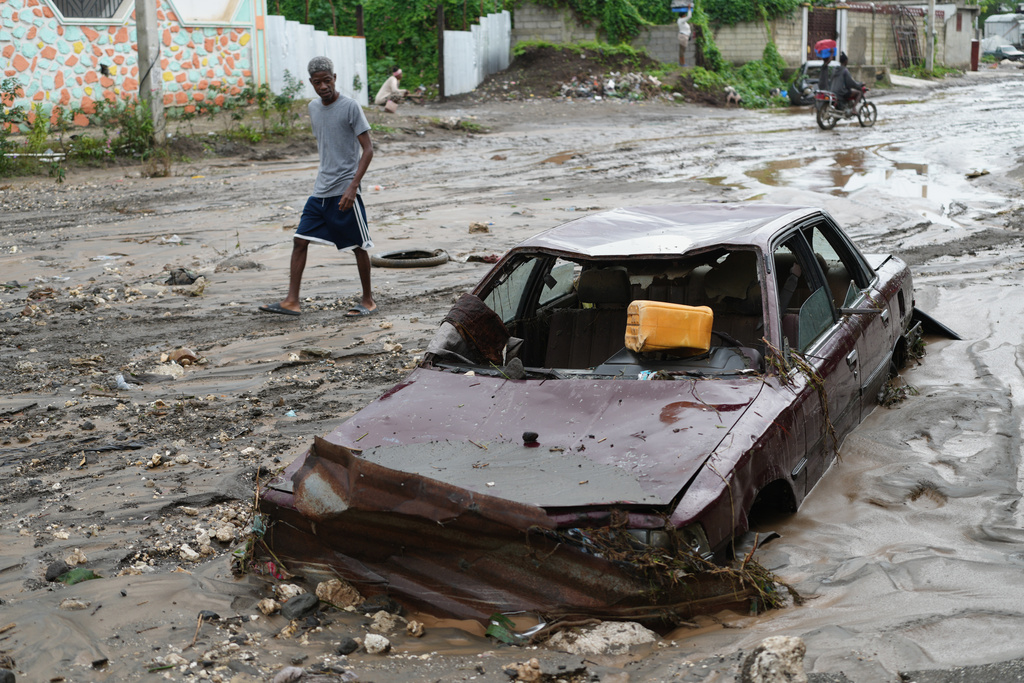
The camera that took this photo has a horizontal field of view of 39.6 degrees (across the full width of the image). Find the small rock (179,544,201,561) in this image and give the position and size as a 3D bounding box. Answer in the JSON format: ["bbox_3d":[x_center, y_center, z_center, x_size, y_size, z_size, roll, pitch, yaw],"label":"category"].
[{"bbox_3d":[-1.090,0.715,4.816,0.071,0.058,0.053,-4,12,-13],"label":"small rock"}]

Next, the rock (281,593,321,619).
[{"bbox_3d":[-0.639,0.800,4.296,0.115,0.075,0.085,-6,12,-19],"label":"rock"}]

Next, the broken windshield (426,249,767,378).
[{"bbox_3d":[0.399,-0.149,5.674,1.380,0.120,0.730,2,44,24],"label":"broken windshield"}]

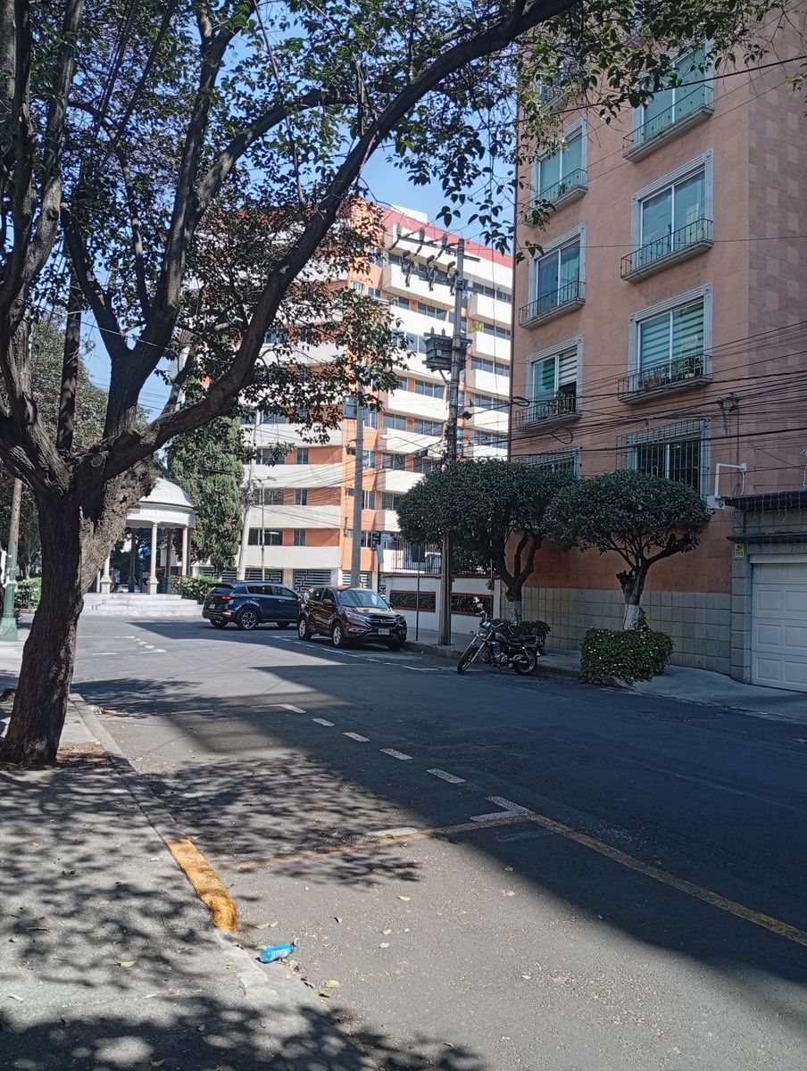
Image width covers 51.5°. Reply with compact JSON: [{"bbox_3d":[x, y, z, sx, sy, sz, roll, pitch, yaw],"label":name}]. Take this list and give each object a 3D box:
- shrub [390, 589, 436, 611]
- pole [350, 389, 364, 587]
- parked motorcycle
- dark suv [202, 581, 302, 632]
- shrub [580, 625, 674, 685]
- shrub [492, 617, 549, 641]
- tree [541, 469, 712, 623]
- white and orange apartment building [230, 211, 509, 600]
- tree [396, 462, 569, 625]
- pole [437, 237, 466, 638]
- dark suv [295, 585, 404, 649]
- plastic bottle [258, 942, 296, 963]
[{"bbox_3d":[0.347,2.410,30.997,0.450,0.680,3.600,3,-4,-27],"label":"shrub"},{"bbox_3d":[-1.496,-0.927,27.676,0.280,8.070,0.280,3,-4,-27],"label":"pole"},{"bbox_3d":[1.690,1.870,15.150,2.020,1.250,0.820,3,-3,-30],"label":"parked motorcycle"},{"bbox_3d":[-4.740,2.440,29.300,4.480,1.640,1.860,5,-4,-43],"label":"dark suv"},{"bbox_3d":[4.280,2.269,15.899,1.380,0.950,1.330,3,-4,-27],"label":"shrub"},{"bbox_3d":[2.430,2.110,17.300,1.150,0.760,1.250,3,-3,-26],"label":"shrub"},{"bbox_3d":[4.349,0.680,15.941,3.050,3.950,3.050,3,-4,-27],"label":"tree"},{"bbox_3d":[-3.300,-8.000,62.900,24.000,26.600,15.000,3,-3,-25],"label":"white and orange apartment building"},{"bbox_3d":[2.025,0.492,19.596,4.000,4.550,4.100,2,-3,0],"label":"tree"},{"bbox_3d":[1.340,-2.568,22.391,0.330,10.950,0.330,4,-4,-27],"label":"pole"},{"bbox_3d":[-1.570,2.290,23.950,1.850,1.660,4.550,3,-3,-28],"label":"dark suv"},{"bbox_3d":[-0.520,1.765,3.550,0.163,0.056,0.056,4,-4,-38],"label":"plastic bottle"}]

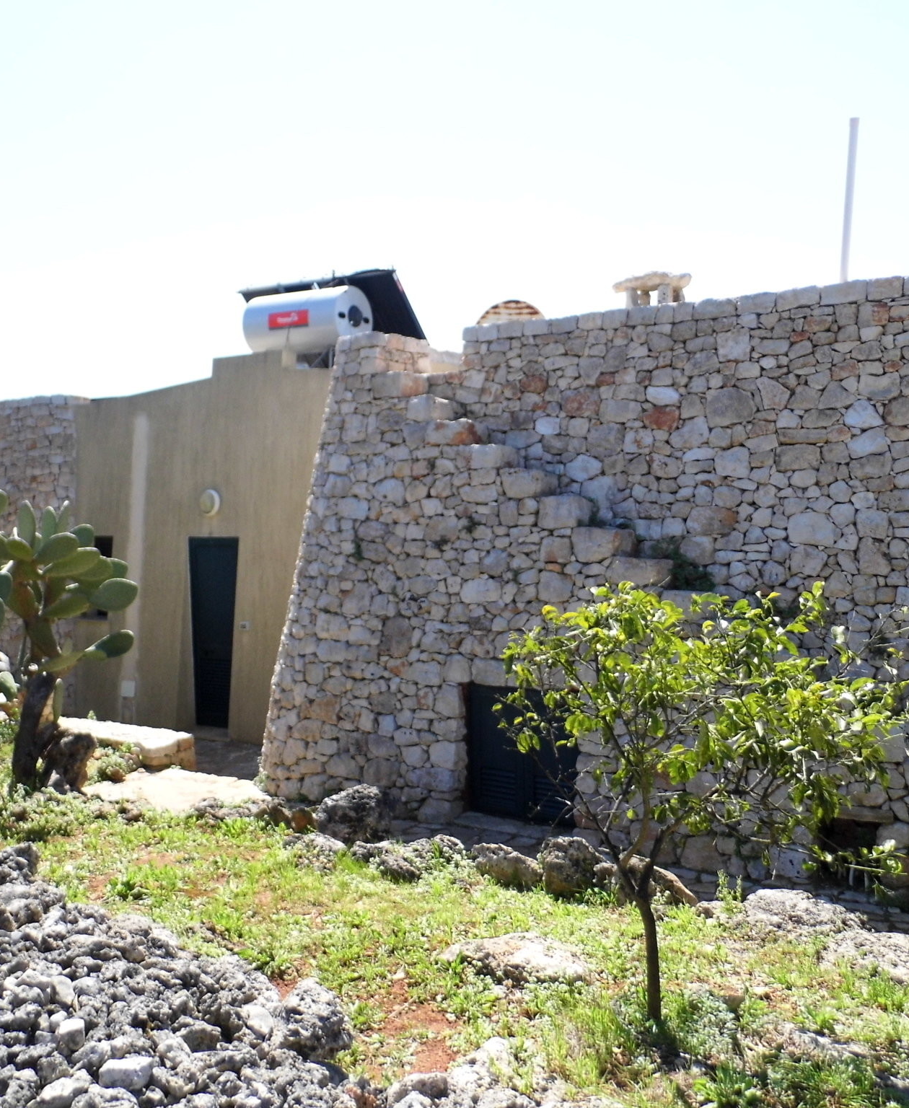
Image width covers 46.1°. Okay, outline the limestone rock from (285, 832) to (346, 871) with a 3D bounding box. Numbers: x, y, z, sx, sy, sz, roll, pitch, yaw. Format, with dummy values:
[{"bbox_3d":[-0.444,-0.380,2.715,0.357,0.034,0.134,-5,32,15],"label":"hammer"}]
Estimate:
[{"bbox_3d":[-0.873,1.857,6.765,0.380,0.200,0.300,1,1,17],"label":"limestone rock"}]

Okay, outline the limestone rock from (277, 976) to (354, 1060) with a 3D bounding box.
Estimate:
[{"bbox_3d":[-0.495,1.636,3.842,0.260,0.250,0.240,1,1,0],"label":"limestone rock"}]

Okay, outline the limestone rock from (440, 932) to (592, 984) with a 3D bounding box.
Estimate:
[{"bbox_3d":[0.282,1.803,4.841,0.660,0.150,0.380,1,1,6],"label":"limestone rock"}]

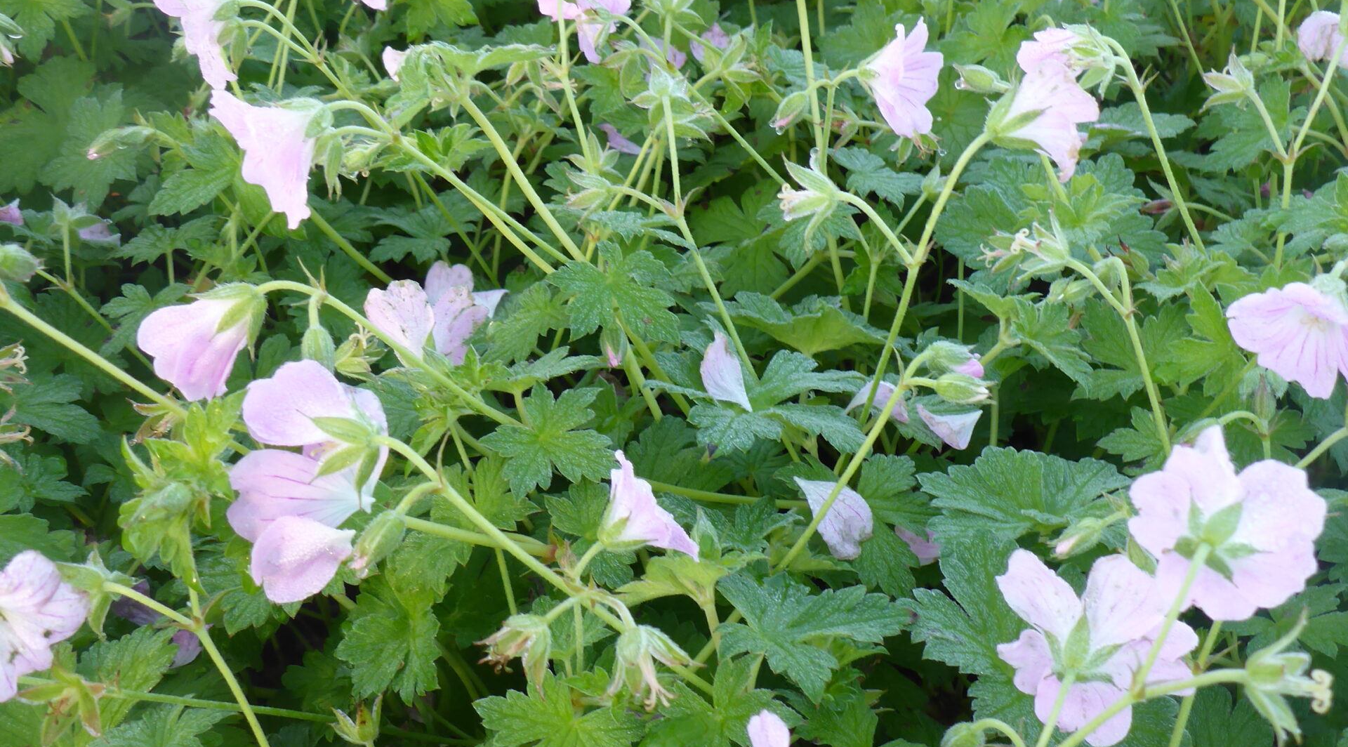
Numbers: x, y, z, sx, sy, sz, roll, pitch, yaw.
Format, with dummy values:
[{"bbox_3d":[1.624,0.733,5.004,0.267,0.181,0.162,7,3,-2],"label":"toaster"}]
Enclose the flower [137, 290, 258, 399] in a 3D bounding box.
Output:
[{"bbox_3d":[-0.103,-0.010,0.325,0.024,0.022,0.022,-40,46,6],"label":"flower"}]

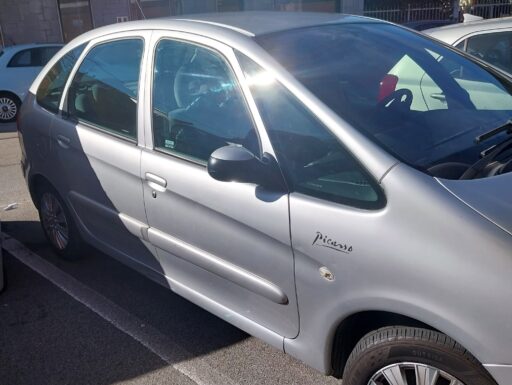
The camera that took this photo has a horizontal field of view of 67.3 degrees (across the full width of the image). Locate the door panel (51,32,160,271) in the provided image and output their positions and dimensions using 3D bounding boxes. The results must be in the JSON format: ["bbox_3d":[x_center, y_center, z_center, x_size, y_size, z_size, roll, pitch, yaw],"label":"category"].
[{"bbox_3d":[-0.886,-0.297,2.306,1.215,1.215,0.265,15,21,38],"label":"door panel"}]

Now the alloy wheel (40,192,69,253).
[{"bbox_3d":[-1.462,0.199,2.933,0.431,0.431,0.167,15,21,38],"label":"alloy wheel"}]

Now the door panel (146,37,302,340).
[{"bbox_3d":[-0.144,-0.093,1.696,0.965,1.205,0.255,15,21,38],"label":"door panel"}]

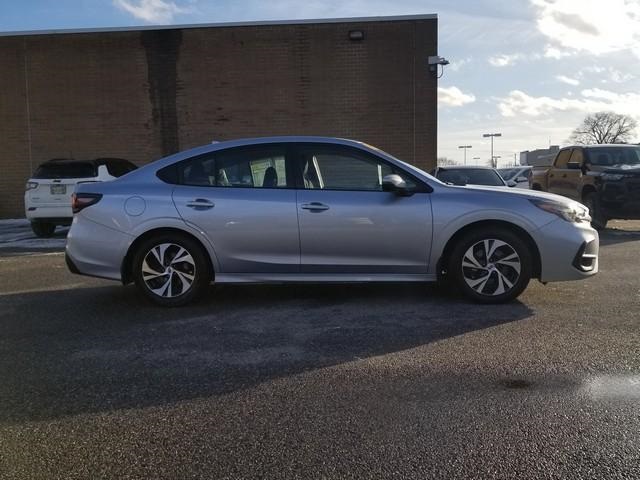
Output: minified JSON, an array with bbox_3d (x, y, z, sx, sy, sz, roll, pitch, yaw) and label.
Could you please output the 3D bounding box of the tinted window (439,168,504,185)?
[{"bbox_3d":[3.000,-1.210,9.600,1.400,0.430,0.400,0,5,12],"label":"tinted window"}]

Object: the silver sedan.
[{"bbox_3d":[0.050,-0.250,4.910,4.840,1.490,1.860,-1,5,4],"label":"silver sedan"}]

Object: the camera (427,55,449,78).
[{"bbox_3d":[3.200,-4.650,12.900,0.550,0.550,0.350,-1,5,5],"label":"camera"}]

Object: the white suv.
[{"bbox_3d":[-5.330,-1.080,11.650,1.850,1.650,4.400,-1,5,-2],"label":"white suv"}]

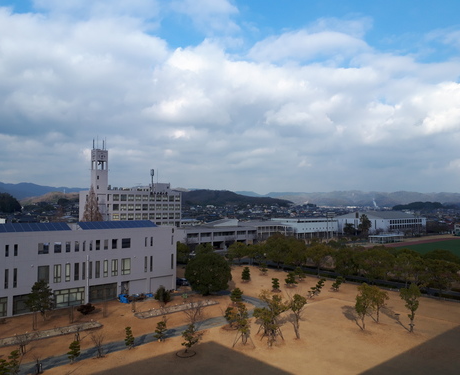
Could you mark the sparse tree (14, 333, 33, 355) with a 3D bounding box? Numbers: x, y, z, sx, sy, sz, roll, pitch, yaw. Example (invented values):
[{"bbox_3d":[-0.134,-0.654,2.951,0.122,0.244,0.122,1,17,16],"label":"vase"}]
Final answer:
[{"bbox_3d":[-23.670,17.930,44.750,2.060,2.420,2.060,0,-3,0],"label":"sparse tree"}]

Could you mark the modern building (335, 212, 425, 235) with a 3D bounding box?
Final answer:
[{"bbox_3d":[90.511,21.014,231.464,47.000,13.600,31.000,2,-4,-37],"label":"modern building"}]

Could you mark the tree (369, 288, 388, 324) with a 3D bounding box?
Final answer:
[{"bbox_3d":[21.206,16.610,55.320,2.830,5.219,2.830,-1,-3,20],"label":"tree"}]

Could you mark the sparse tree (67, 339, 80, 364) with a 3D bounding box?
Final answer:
[{"bbox_3d":[-16.510,17.450,41.275,1.374,2.366,1.374,1,-3,-22],"label":"sparse tree"}]

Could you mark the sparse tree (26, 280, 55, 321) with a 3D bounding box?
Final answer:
[{"bbox_3d":[-27.789,16.544,57.040,4.231,5.817,4.231,1,-3,-25],"label":"sparse tree"}]

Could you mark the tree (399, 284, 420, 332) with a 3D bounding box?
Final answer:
[{"bbox_3d":[24.180,16.250,52.620,2.890,6.520,2.890,0,-3,0],"label":"tree"}]

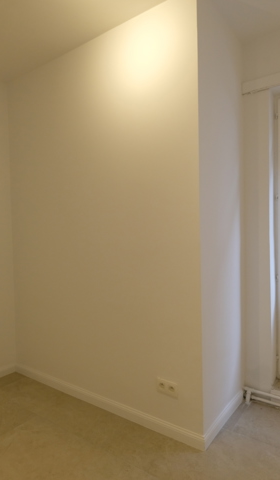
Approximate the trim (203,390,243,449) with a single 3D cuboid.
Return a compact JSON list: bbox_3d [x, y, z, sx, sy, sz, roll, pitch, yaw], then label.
[{"bbox_3d":[0.594,1.218,2.075,0.016,0.095,0.652,0,2,38],"label":"trim"}]

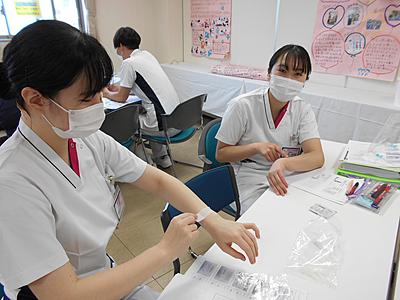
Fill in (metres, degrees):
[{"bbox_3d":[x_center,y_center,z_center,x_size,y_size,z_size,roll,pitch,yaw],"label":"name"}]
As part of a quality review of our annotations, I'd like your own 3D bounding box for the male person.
[{"bbox_3d":[-0.412,-0.354,2.553,0.720,1.260,0.490,16,28,31],"label":"male person"}]

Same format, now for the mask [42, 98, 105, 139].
[{"bbox_3d":[-0.261,-0.065,0.620,0.110,0.090,0.135,11,16,-30],"label":"mask"}]

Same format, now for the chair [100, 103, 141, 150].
[{"bbox_3d":[-0.743,0.051,2.229,0.520,0.770,0.500,17,28,33],"label":"chair"}]

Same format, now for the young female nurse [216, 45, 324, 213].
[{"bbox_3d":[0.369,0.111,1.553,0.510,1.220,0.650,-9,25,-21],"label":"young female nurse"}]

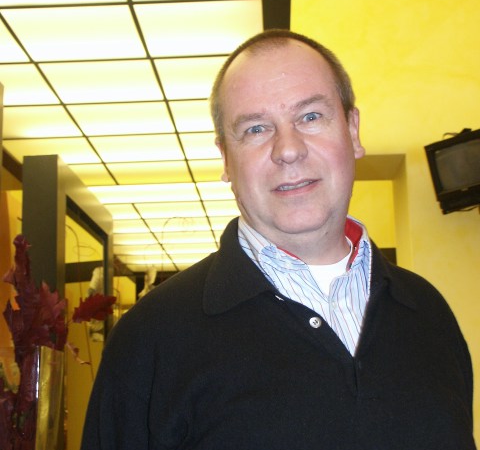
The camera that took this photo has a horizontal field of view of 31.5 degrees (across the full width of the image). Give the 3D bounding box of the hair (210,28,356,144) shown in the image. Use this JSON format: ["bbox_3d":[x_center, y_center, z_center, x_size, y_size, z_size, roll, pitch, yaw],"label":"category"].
[{"bbox_3d":[0.050,-0.151,1.030,0.172,0.165,0.175,-12,2,9],"label":"hair"}]

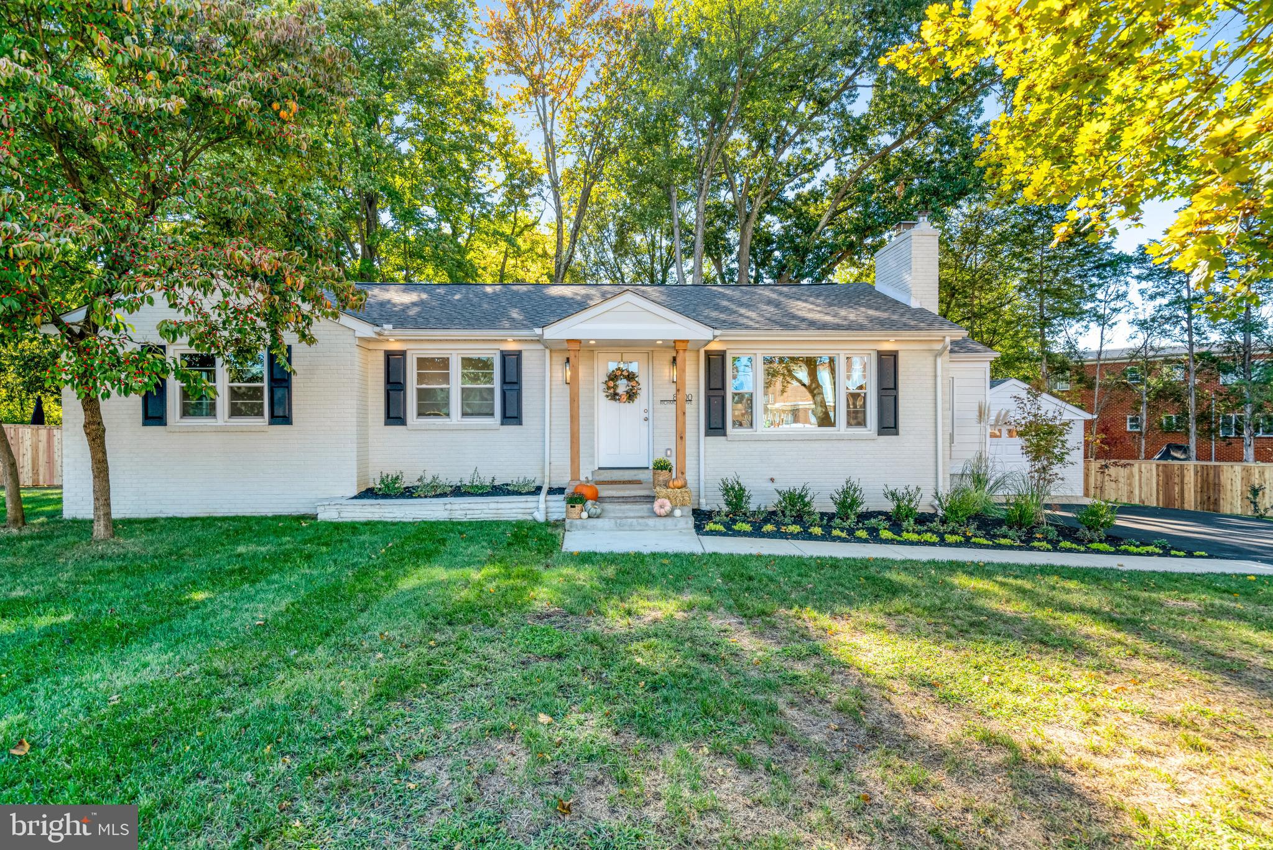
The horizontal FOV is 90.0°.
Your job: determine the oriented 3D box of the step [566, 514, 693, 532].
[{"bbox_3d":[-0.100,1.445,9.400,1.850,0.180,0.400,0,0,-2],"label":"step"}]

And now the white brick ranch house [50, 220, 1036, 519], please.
[{"bbox_3d":[-0.970,-1.200,14.450,16.800,5.450,9.500,0,0,-2],"label":"white brick ranch house"}]

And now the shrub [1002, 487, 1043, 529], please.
[{"bbox_3d":[6.050,1.320,10.000,0.640,0.650,0.620,0,0,-2],"label":"shrub"}]

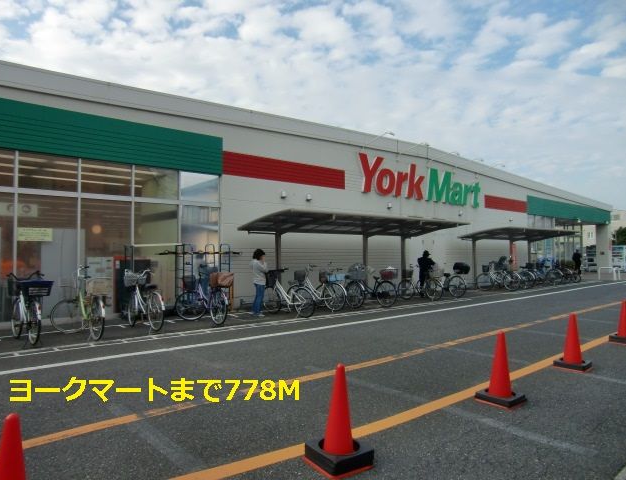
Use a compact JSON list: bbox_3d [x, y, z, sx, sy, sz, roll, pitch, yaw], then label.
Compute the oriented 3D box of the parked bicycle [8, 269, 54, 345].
[{"bbox_3d":[-4.848,1.142,7.489,1.760,1.120,0.580,-1,-2,42],"label":"parked bicycle"}]

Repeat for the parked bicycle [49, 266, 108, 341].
[{"bbox_3d":[-4.067,1.126,7.865,1.760,1.170,0.580,-1,-2,40],"label":"parked bicycle"}]

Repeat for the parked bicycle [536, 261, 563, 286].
[{"bbox_3d":[10.200,1.450,19.600,0.570,1.060,1.760,1,-2,-42],"label":"parked bicycle"}]

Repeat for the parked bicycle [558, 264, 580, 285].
[{"bbox_3d":[11.950,1.510,20.900,0.570,1.010,1.700,1,-2,-41],"label":"parked bicycle"}]

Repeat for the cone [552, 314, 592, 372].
[{"bbox_3d":[3.386,1.307,5.778,0.375,0.700,0.375,-1,-2,45],"label":"cone"}]

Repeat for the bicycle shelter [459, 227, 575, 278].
[{"bbox_3d":[8.950,0.797,18.860,7.160,2.350,1.970,1,-2,-42],"label":"bicycle shelter"}]

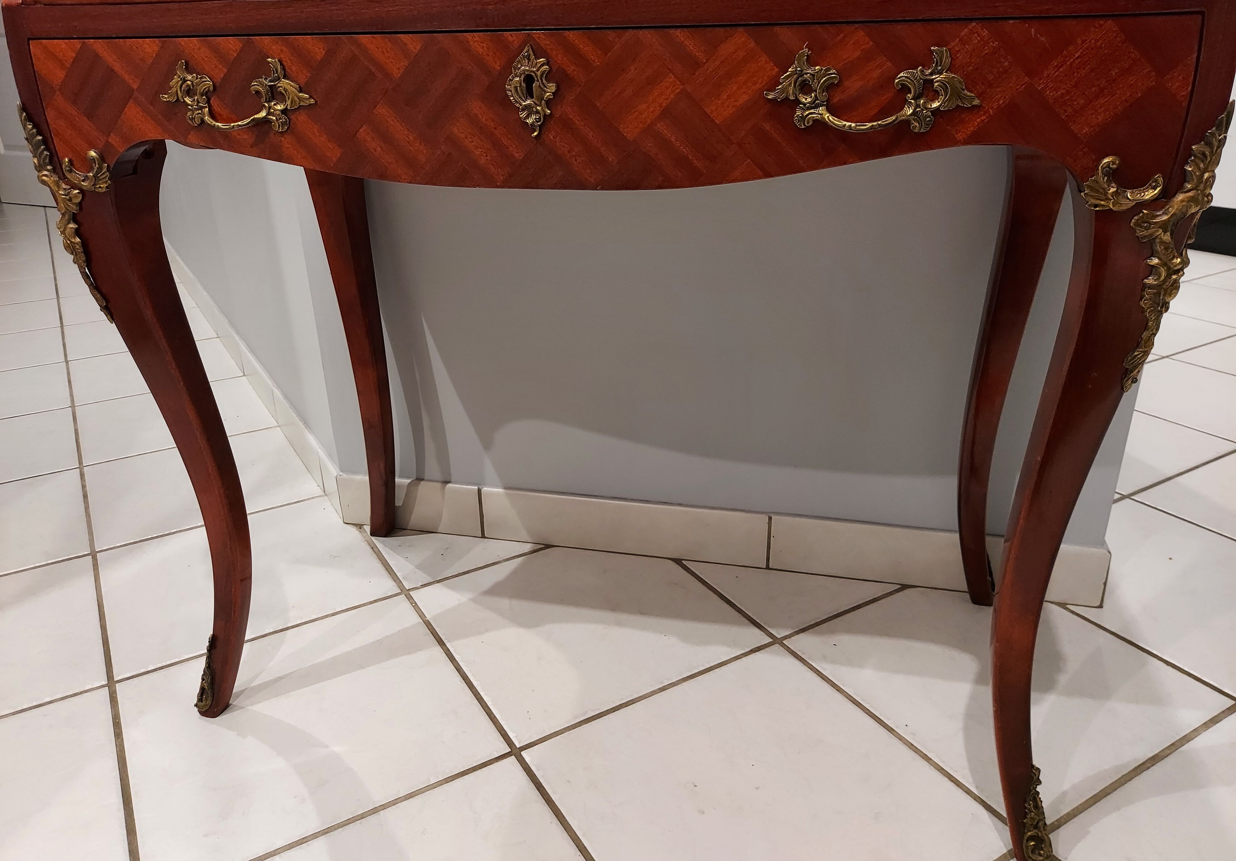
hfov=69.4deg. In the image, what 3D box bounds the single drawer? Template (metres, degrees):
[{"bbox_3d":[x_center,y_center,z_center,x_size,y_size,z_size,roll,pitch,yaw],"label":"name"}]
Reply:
[{"bbox_3d":[-0.019,-0.265,0.716,0.756,0.099,0.337,5,24,13],"label":"single drawer"}]

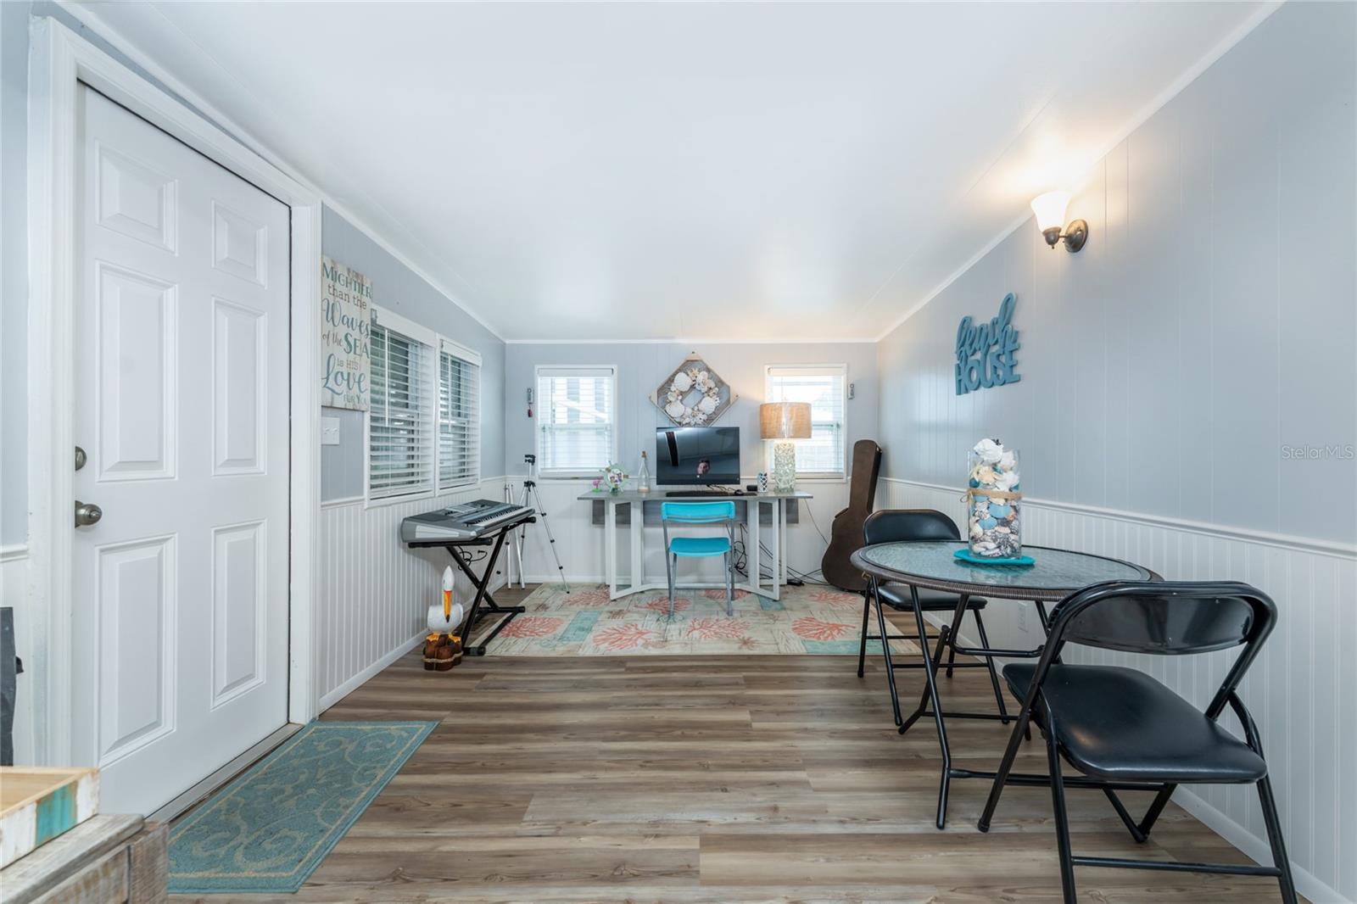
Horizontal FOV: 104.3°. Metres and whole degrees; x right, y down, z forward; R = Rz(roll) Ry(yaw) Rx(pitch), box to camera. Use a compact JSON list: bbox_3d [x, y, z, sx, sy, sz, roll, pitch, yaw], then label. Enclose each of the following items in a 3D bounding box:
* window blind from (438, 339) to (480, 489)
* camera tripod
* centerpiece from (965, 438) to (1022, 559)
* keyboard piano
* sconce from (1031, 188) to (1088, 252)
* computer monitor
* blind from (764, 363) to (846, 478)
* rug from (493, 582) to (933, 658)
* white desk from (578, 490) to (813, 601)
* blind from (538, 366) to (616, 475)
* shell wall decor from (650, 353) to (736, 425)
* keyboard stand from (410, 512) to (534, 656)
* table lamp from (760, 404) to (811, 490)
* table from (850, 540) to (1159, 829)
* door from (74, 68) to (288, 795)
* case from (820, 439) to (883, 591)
[{"bbox_3d":[-1.435,-0.225,3.513,0.060,0.914,0.597,0,0,2],"label":"window blind"},{"bbox_3d":[-1.125,0.540,4.050,0.500,1.050,0.500,0,0,1],"label":"camera tripod"},{"bbox_3d":[1.075,0.155,1.797,0.156,0.397,0.156,0,0,2],"label":"centerpiece"},{"bbox_3d":[-1.181,0.392,3.135,0.366,0.120,0.960,0,0,2],"label":"keyboard piano"},{"bbox_3d":[1.470,-0.853,2.000,0.165,0.208,0.130,0,0,2],"label":"sconce"},{"bbox_3d":[0.150,0.065,4.060,0.640,0.490,0.170,0,0,1],"label":"computer monitor"},{"bbox_3d":[1.017,-0.238,4.200,0.620,0.890,0.060,0,0,2],"label":"blind"},{"bbox_3d":[0.105,1.075,3.535,2.460,0.010,1.530,0,0,2],"label":"rug"},{"bbox_3d":[0.130,0.687,3.970,1.650,0.755,0.530,0,0,1],"label":"white desk"},{"bbox_3d":[-0.820,-0.254,4.260,0.635,0.885,0.050,0,0,1],"label":"blind"},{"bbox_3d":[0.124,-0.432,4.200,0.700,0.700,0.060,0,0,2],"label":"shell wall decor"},{"bbox_3d":[-1.175,0.748,3.130,0.440,0.635,0.800,0,0,1],"label":"keyboard stand"},{"bbox_3d":[0.822,-0.042,4.050,0.390,0.700,0.390,0,0,1],"label":"table lamp"},{"bbox_3d":[1.020,0.710,1.750,0.860,0.710,0.860,0,0,1],"label":"table"},{"bbox_3d":[-1.551,0.054,1.719,0.045,2.010,0.790,0,0,2],"label":"door"},{"bbox_3d":[1.400,0.485,4.110,0.140,1.140,0.420,17,-9,-43],"label":"case"}]

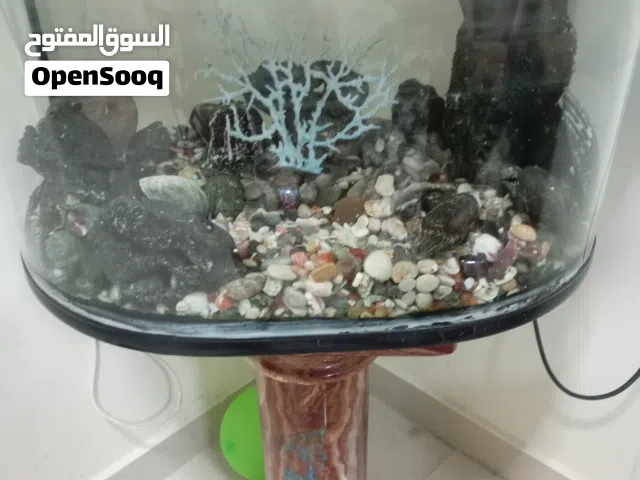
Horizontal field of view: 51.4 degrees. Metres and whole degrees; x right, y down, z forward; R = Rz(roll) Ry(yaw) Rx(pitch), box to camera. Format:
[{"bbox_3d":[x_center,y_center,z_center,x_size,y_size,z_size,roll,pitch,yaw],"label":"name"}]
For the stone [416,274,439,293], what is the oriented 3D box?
[{"bbox_3d":[0.110,0.045,0.677,0.023,0.018,0.020,-1,31,0],"label":"stone"}]

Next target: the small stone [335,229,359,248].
[{"bbox_3d":[0.030,-0.002,0.743,0.026,0.021,0.022,-1,31,0],"label":"small stone"}]

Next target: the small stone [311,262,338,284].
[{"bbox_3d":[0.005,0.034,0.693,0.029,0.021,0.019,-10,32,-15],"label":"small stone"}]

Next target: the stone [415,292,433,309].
[{"bbox_3d":[0.102,0.060,0.655,0.017,0.015,0.016,-1,31,0],"label":"stone"}]

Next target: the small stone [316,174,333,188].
[{"bbox_3d":[0.006,-0.075,0.850,0.022,0.016,0.019,0,28,0],"label":"small stone"}]

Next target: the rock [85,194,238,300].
[{"bbox_3d":[-0.169,0.012,0.720,0.155,0.085,0.110,5,31,10],"label":"rock"}]

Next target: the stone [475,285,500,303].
[{"bbox_3d":[0.169,0.054,0.672,0.026,0.017,0.020,-1,30,0],"label":"stone"}]

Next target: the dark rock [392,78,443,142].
[{"bbox_3d":[0.129,-0.171,0.870,0.068,0.080,0.058,0,27,0],"label":"dark rock"}]

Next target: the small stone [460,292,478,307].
[{"bbox_3d":[0.136,0.054,0.606,0.017,0.011,0.015,0,27,0],"label":"small stone"}]

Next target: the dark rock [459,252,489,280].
[{"bbox_3d":[0.164,0.028,0.710,0.032,0.026,0.028,0,28,0],"label":"dark rock"}]

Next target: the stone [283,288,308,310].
[{"bbox_3d":[-0.022,0.053,0.607,0.023,0.017,0.020,9,28,18],"label":"stone"}]

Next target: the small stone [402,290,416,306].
[{"bbox_3d":[0.082,0.053,0.607,0.011,0.011,0.013,-15,30,-26],"label":"small stone"}]

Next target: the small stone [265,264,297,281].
[{"bbox_3d":[-0.040,0.034,0.694,0.031,0.015,0.022,-1,30,0],"label":"small stone"}]

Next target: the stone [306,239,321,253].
[{"bbox_3d":[-0.007,0.006,0.732,0.015,0.014,0.014,-1,31,0],"label":"stone"}]

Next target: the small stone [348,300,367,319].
[{"bbox_3d":[0.034,0.062,0.595,0.016,0.013,0.015,0,27,0],"label":"small stone"}]

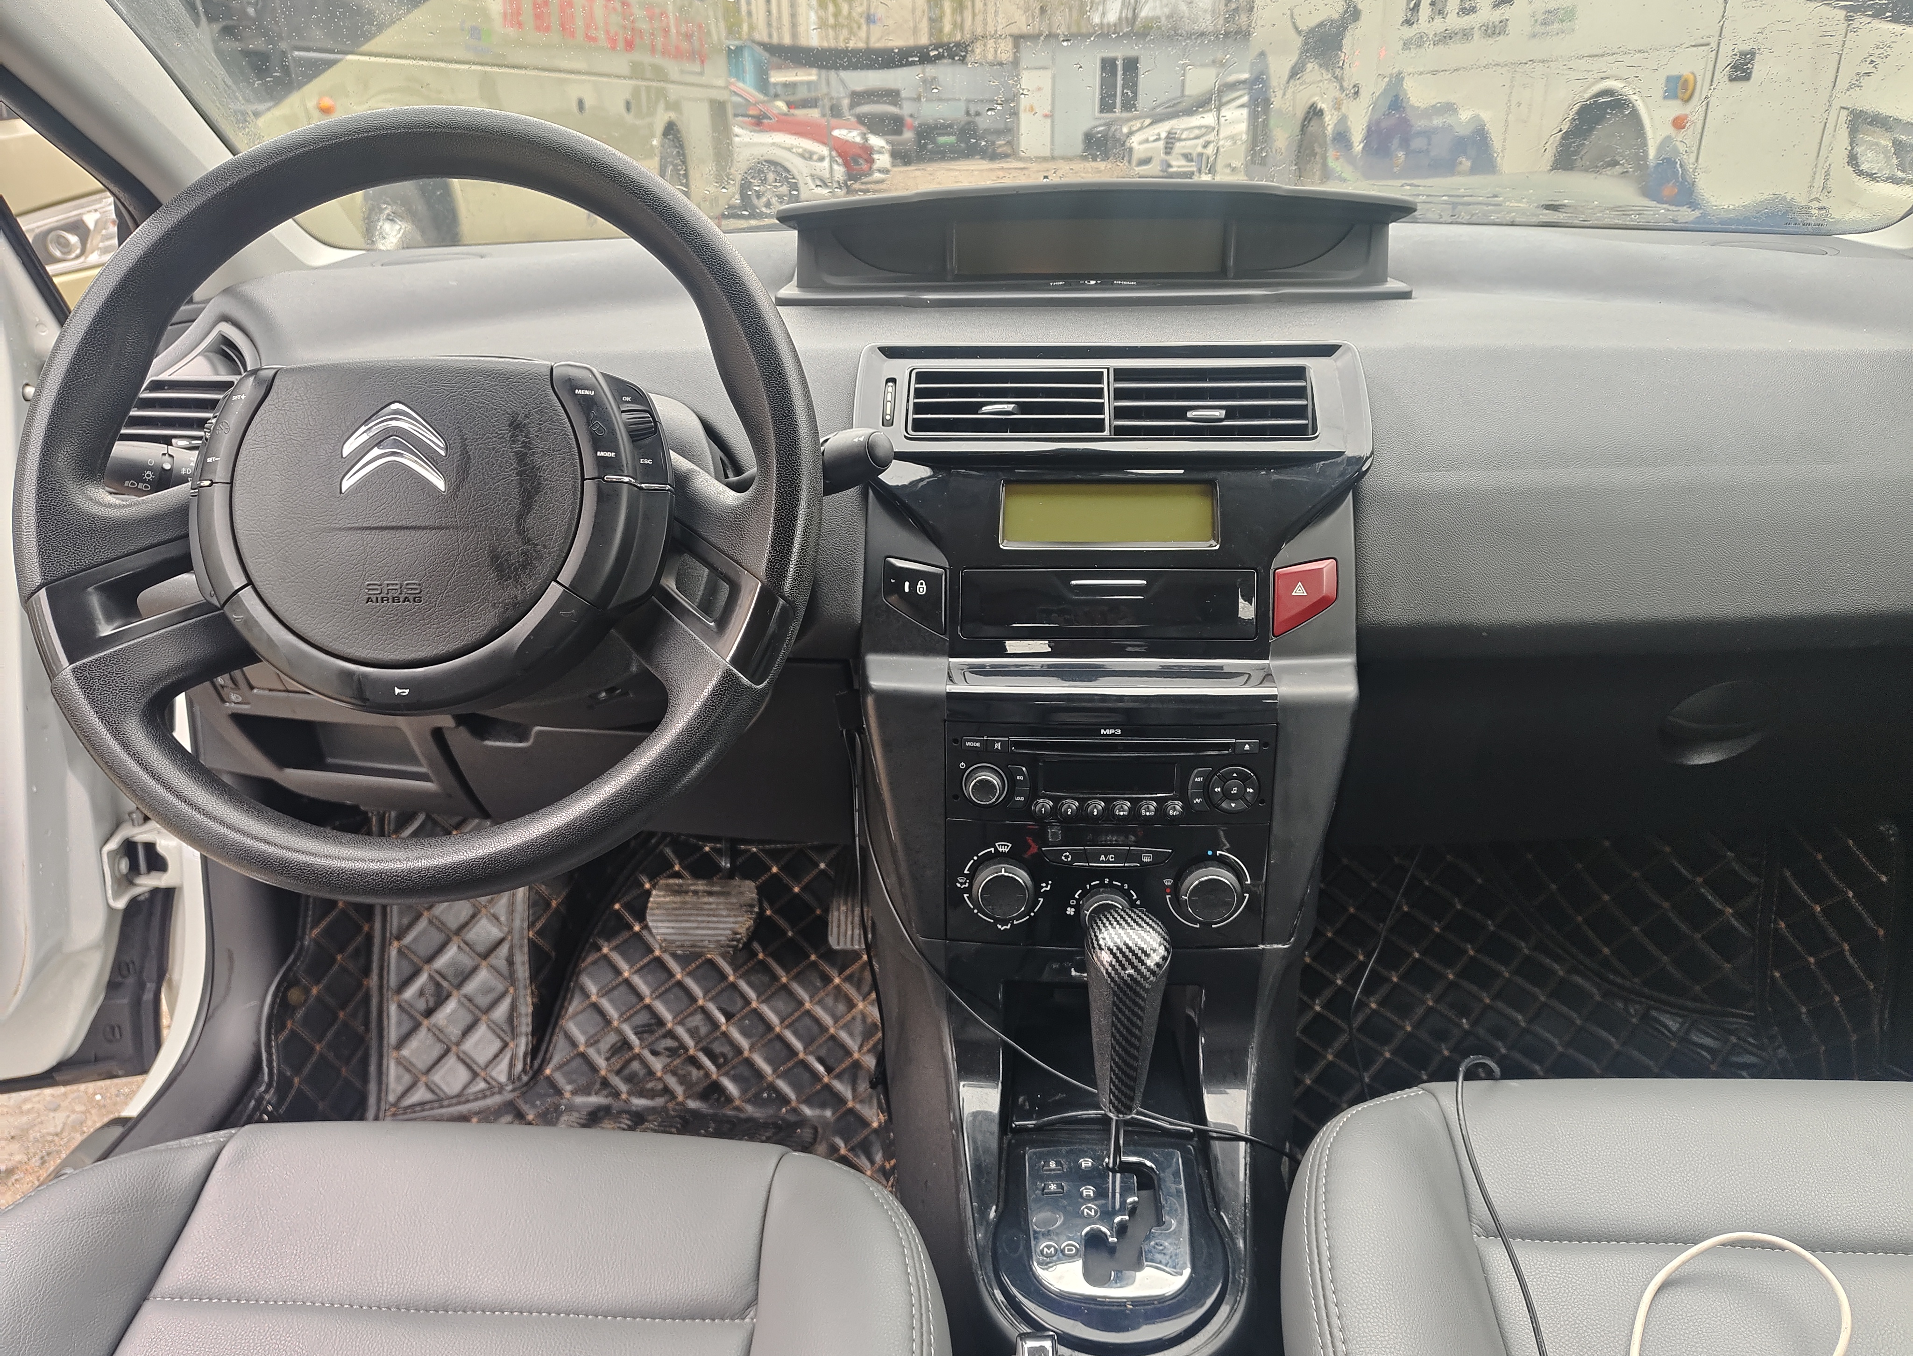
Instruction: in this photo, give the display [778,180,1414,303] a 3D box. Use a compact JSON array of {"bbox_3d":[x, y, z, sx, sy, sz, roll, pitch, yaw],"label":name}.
[{"bbox_3d":[0.096,-0.309,0.883,0.425,0.076,0.150,0,24,0],"label":"display"}]

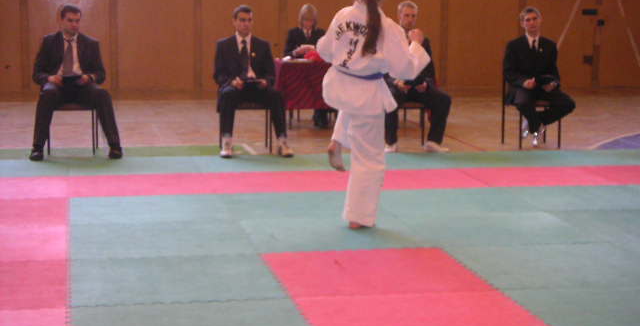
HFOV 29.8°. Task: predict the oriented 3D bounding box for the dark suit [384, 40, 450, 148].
[{"bbox_3d":[0.835,-0.678,11.047,0.660,0.990,0.600,-1,8,-12],"label":"dark suit"}]

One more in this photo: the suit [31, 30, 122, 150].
[{"bbox_3d":[-2.124,-0.646,10.418,0.750,1.000,0.630,-1,8,-12],"label":"suit"}]

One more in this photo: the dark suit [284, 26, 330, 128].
[{"bbox_3d":[-0.103,-0.986,12.943,0.540,0.970,0.600,-1,8,-12],"label":"dark suit"}]

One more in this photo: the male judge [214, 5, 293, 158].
[{"bbox_3d":[-0.601,-0.738,10.651,0.670,1.290,0.750,-1,8,-12],"label":"male judge"}]

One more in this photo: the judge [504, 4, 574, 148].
[{"bbox_3d":[2.058,-0.807,11.268,0.630,1.310,0.670,-1,8,-12],"label":"judge"}]

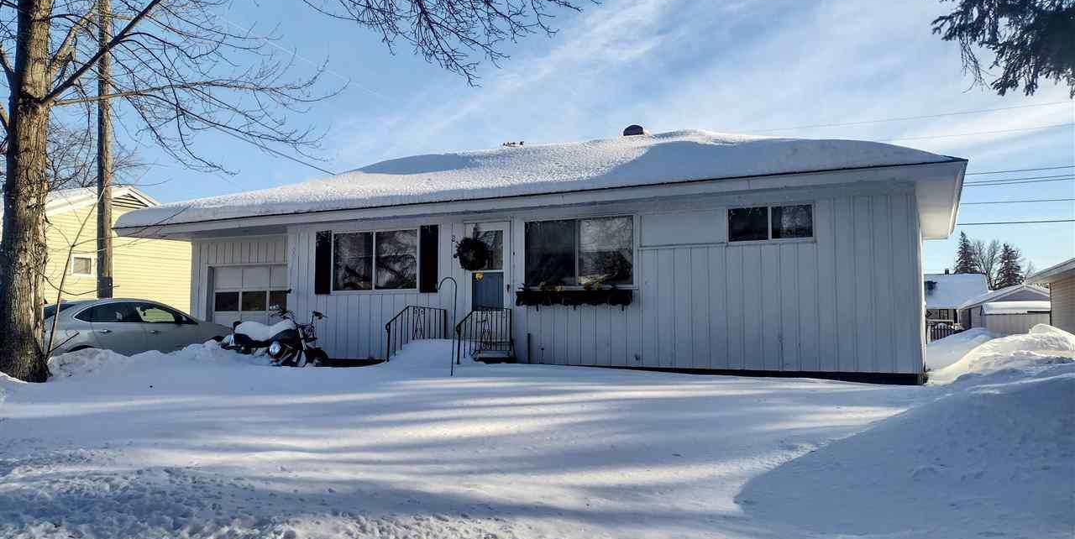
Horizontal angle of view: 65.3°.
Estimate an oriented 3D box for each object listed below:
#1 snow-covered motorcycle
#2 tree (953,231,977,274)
[{"bbox_3d":[-4.456,1.190,14.091,2.320,1.160,0.900,-2,-5,25],"label":"snow-covered motorcycle"},{"bbox_3d":[44.828,1.816,87.552,4.200,11.700,4.200,-2,-5,25],"label":"tree"}]

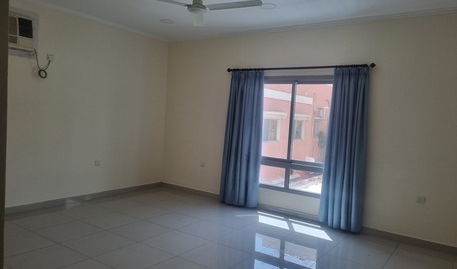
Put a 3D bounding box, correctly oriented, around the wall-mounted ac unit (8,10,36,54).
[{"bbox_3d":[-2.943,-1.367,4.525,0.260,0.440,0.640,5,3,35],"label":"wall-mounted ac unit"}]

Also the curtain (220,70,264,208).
[{"bbox_3d":[0.257,0.070,5.909,0.750,2.310,0.150,5,3,35],"label":"curtain"}]

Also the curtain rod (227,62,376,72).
[{"bbox_3d":[1.001,-1.034,5.391,2.430,0.060,0.090,5,3,35],"label":"curtain rod"}]

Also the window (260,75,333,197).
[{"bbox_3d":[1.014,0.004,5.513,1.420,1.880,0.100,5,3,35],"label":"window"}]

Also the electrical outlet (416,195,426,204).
[{"bbox_3d":[2.504,0.853,4.458,0.090,0.087,0.014,5,3,35],"label":"electrical outlet"}]

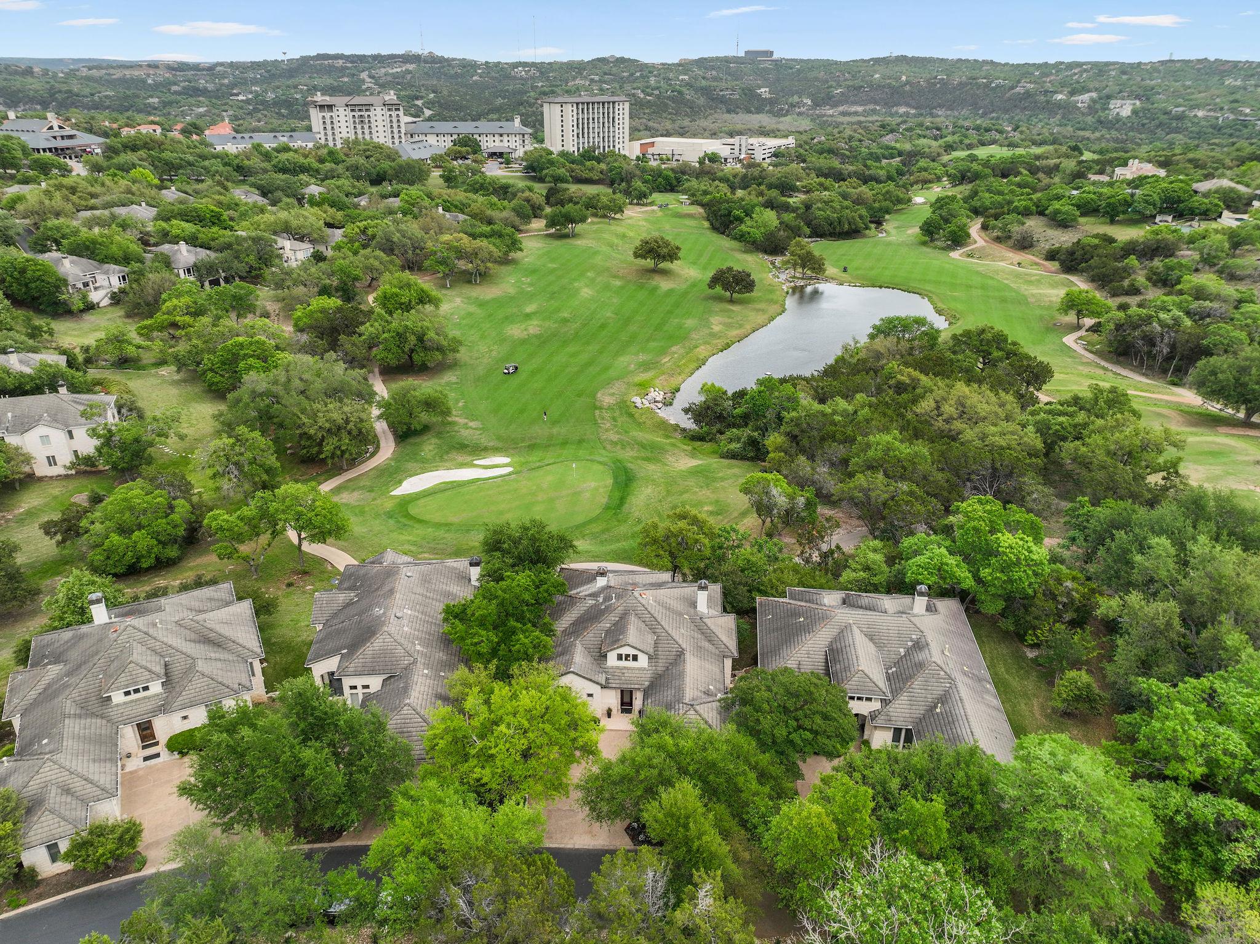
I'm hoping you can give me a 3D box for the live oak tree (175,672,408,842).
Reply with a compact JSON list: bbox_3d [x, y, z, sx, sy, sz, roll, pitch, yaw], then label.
[{"bbox_3d":[-24.400,21.705,64.688,16.300,11.500,13.500,0,25,0],"label":"live oak tree"}]

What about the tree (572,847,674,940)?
[{"bbox_3d":[-0.400,26.840,54.280,6.400,6.200,6.200,0,24,0],"label":"tree"}]

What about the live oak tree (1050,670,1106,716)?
[{"bbox_3d":[38.360,19.170,75.040,4.400,3.500,4.300,0,24,0],"label":"live oak tree"}]

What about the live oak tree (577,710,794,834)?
[{"bbox_3d":[4.100,22.746,65.057,15.700,9.300,11.500,0,25,0],"label":"live oak tree"}]

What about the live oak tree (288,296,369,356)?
[{"bbox_3d":[-57.100,-26.740,167.090,14.500,11.600,13.500,0,24,0],"label":"live oak tree"}]

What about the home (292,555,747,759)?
[{"bbox_3d":[-10.010,14.590,78.290,39.500,8.500,29.000,0,24,0],"label":"home"}]

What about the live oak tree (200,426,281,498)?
[{"bbox_3d":[-49.000,-0.310,110.420,9.300,10.500,9.200,0,24,0],"label":"live oak tree"}]

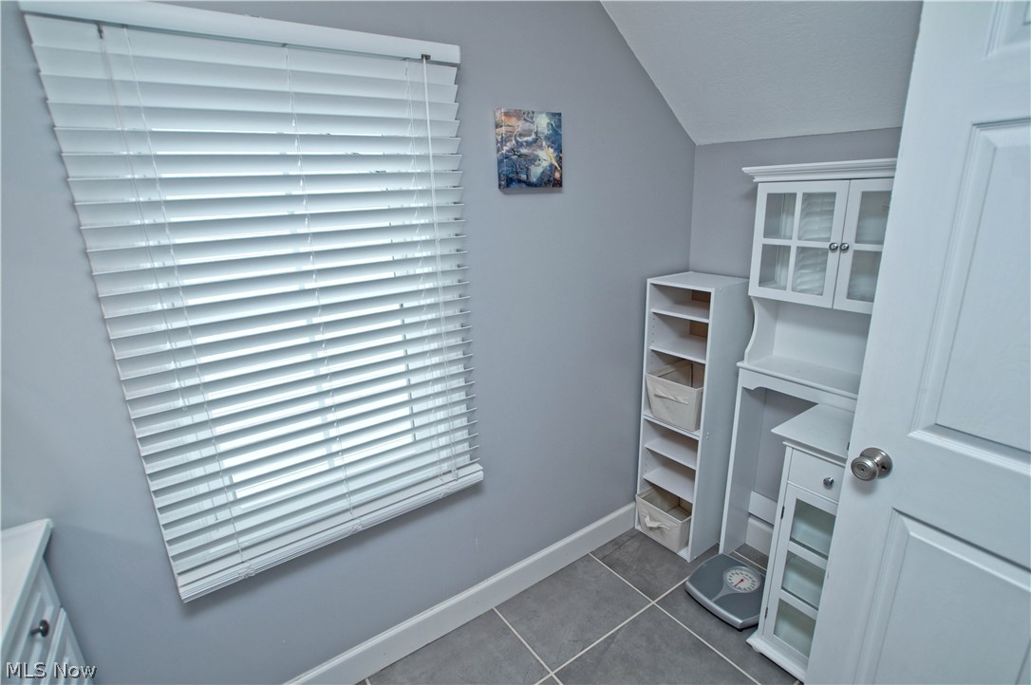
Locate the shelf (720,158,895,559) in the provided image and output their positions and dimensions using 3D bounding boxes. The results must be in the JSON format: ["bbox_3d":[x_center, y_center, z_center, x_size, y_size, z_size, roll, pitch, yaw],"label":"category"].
[{"bbox_3d":[1.119,0.217,1.635,0.199,1.643,0.670,-12,18,-33],"label":"shelf"}]

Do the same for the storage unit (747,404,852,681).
[{"bbox_3d":[1.037,0.686,1.458,0.335,0.834,0.341,-12,18,-33],"label":"storage unit"}]

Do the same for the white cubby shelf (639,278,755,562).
[{"bbox_3d":[0.789,0.331,2.046,0.304,1.227,0.301,-12,18,-33],"label":"white cubby shelf"}]

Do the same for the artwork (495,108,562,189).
[{"bbox_3d":[0.050,-0.623,1.478,0.233,0.235,0.040,-12,18,-33],"label":"artwork"}]

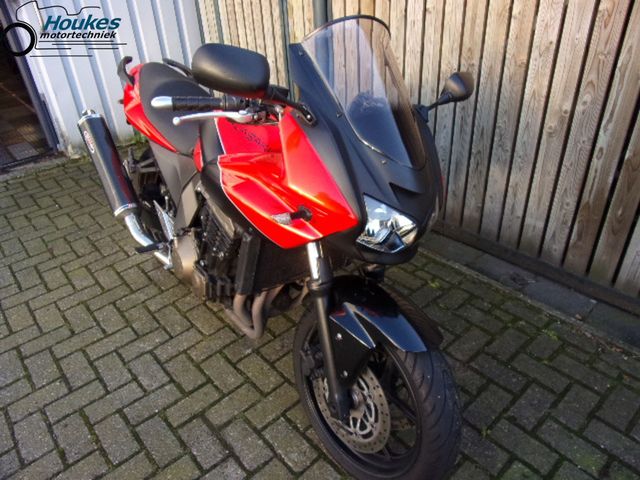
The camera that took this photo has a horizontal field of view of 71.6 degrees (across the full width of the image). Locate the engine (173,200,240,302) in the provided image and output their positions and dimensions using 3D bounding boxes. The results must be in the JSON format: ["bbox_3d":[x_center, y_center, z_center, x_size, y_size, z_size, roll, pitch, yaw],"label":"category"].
[{"bbox_3d":[-0.233,0.031,1.559,0.440,0.480,0.450,-13,31,-37],"label":"engine"}]

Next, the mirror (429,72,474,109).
[{"bbox_3d":[0.356,-0.396,1.178,0.080,0.100,0.200,30,39,34],"label":"mirror"}]

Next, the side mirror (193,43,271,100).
[{"bbox_3d":[-0.156,-0.297,0.786,0.148,0.086,0.075,-2,29,-32],"label":"side mirror"}]

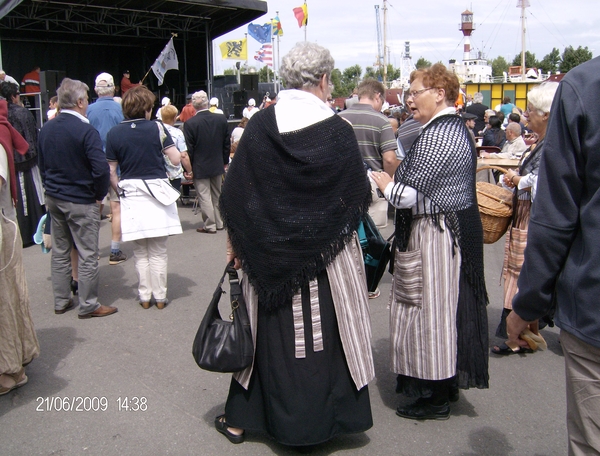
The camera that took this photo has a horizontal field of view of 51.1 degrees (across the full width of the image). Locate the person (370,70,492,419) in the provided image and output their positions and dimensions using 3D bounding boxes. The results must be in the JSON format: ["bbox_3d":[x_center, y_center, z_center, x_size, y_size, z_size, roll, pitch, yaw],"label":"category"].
[{"bbox_3d":[0.650,0.042,3.100,0.510,1.660,0.520,-5,11,-22],"label":"person"}]

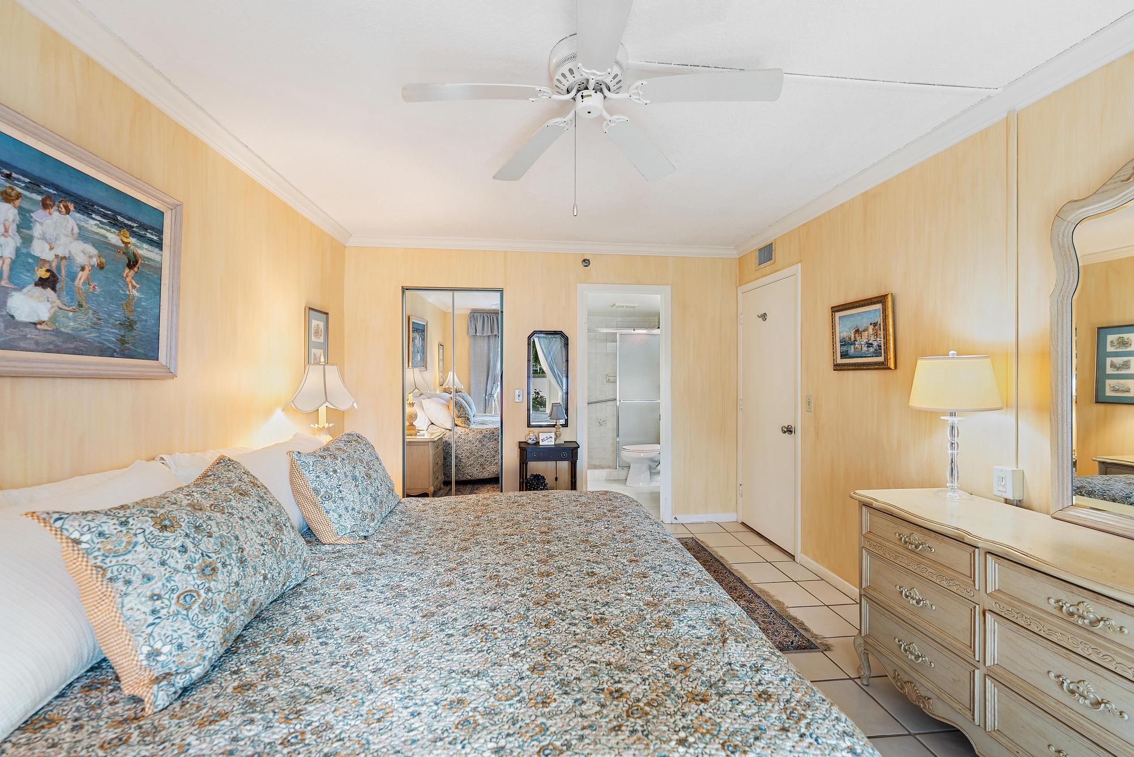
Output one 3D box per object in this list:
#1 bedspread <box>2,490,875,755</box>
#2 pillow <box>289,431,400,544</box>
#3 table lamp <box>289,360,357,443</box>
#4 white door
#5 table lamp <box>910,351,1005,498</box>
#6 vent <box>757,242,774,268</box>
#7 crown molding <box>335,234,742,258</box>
[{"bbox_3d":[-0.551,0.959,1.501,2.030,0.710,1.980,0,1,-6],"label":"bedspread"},{"bbox_3d":[-0.919,0.432,2.060,0.190,0.420,0.640,-25,3,-5],"label":"pillow"},{"bbox_3d":[-1.475,0.242,2.865,0.400,0.790,0.400,0,1,-6],"label":"table lamp"},{"bbox_3d":[1.611,0.269,3.781,0.045,2.030,0.800,0,1,-6],"label":"white door"},{"bbox_3d":[1.623,0.189,1.980,0.305,0.615,0.305,0,1,-6],"label":"table lamp"},{"bbox_3d":[1.584,-0.984,3.805,0.025,0.175,0.270,0,1,-6],"label":"vent"},{"bbox_3d":[-0.139,-1.123,4.047,3.394,0.075,0.075,0,1,-6],"label":"crown molding"}]

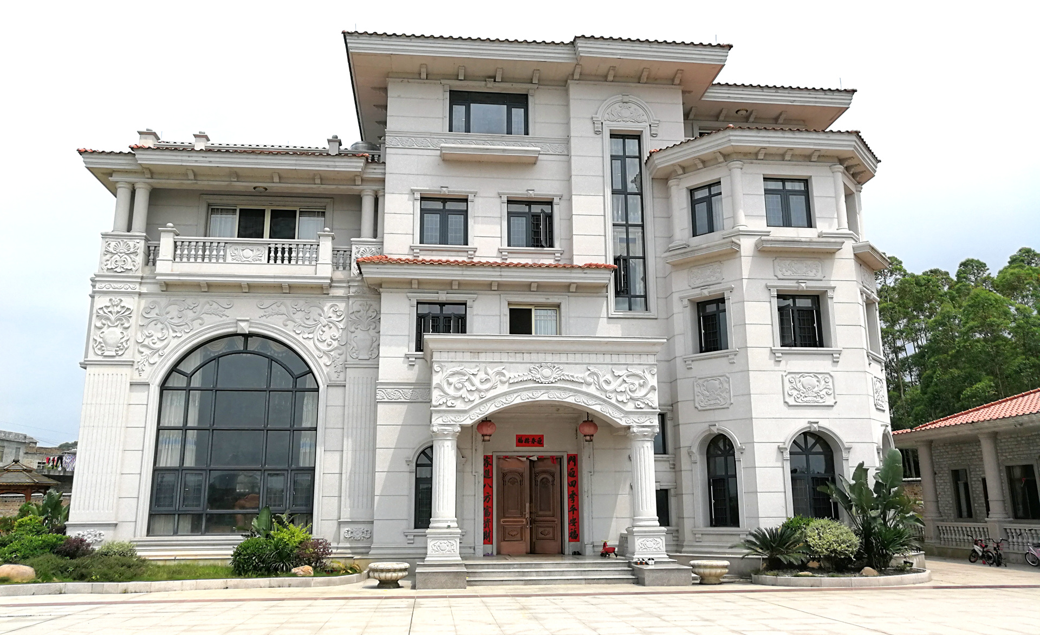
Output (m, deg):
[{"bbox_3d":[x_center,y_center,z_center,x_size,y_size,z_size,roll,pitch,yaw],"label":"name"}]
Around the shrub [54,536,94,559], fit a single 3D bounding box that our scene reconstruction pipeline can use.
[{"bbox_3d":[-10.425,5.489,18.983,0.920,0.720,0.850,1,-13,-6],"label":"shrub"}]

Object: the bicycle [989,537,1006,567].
[{"bbox_3d":[13.275,6.407,22.315,1.100,0.830,0.520,12,-18,-42],"label":"bicycle"}]

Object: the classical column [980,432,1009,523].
[{"bbox_3d":[14.350,4.797,24.589,0.520,2.640,0.520,1,-13,-6],"label":"classical column"}]

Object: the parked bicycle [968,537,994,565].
[{"bbox_3d":[13.181,6.613,23.231,0.480,0.850,1.120,2,-14,-10],"label":"parked bicycle"}]

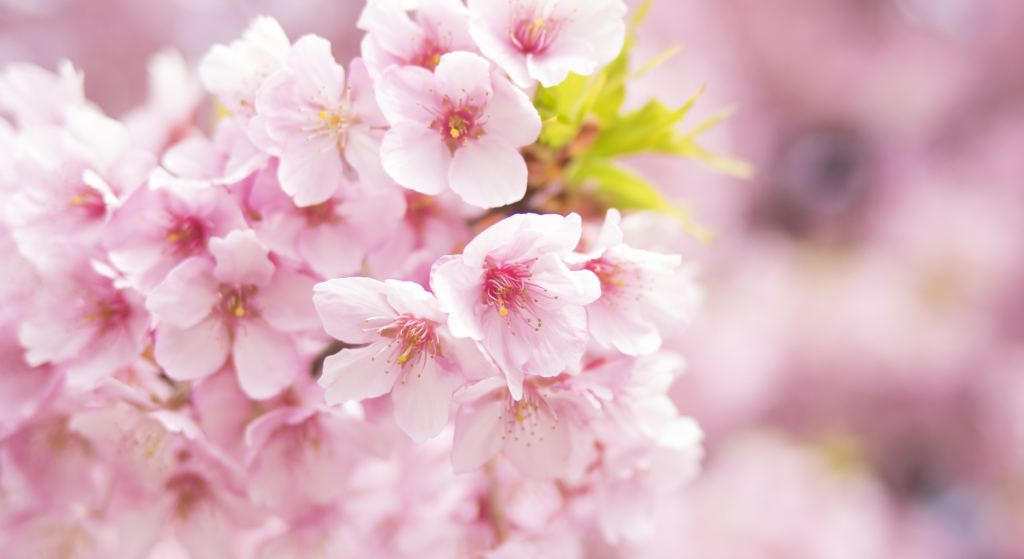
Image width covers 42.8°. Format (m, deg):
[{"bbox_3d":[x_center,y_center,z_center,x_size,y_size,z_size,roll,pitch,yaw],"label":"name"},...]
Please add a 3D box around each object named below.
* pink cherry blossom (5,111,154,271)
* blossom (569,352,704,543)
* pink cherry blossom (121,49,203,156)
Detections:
[{"bbox_3d":[-0.101,-0.021,0.305,0.036,0.037,0.016,0,2,27],"label":"pink cherry blossom"},{"bbox_3d":[0.026,0.037,0.315,0.036,0.040,0.024,4,18,-37],"label":"blossom"},{"bbox_3d":[-0.086,-0.042,0.335,0.031,0.032,0.020,-4,-29,36],"label":"pink cherry blossom"}]

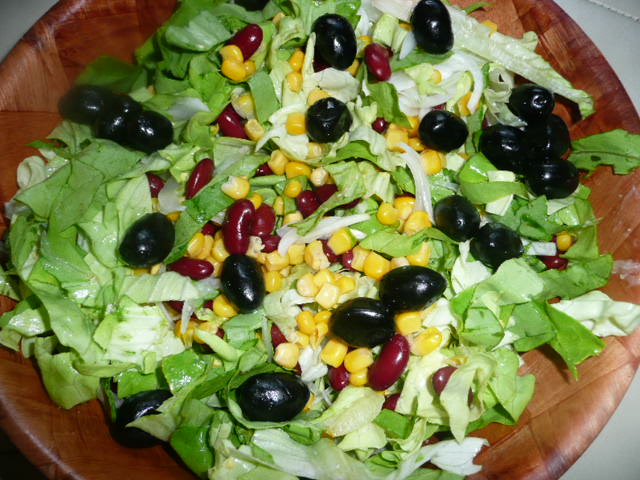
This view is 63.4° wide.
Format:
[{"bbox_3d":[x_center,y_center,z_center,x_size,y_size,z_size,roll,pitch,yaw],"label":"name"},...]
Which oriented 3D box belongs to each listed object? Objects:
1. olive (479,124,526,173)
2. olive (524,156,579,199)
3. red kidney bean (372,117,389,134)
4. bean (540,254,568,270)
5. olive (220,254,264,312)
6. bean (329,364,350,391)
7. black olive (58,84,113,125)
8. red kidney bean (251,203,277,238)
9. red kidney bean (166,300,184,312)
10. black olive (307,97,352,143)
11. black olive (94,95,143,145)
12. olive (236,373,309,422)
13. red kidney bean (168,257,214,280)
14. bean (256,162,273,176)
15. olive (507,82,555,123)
[{"bbox_3d":[0.075,-0.038,0.214,0.022,0.018,0.018,47,111,6],"label":"olive"},{"bbox_3d":[0.094,-0.025,0.210,0.022,0.017,0.017,6,99,23],"label":"olive"},{"bbox_3d":[0.026,-0.050,0.226,0.008,0.008,0.013,-12,44,-5],"label":"red kidney bean"},{"bbox_3d":[0.091,0.008,0.202,0.018,0.009,0.009,14,72,3],"label":"bean"},{"bbox_3d":[-0.030,0.017,0.204,0.017,0.017,0.024,-21,72,-8],"label":"olive"},{"bbox_3d":[0.008,0.048,0.185,0.008,0.007,0.015,11,72,3],"label":"bean"},{"bbox_3d":[-0.099,-0.057,0.219,0.024,0.017,0.017,5,72,1],"label":"black olive"},{"bbox_3d":[-0.022,-0.007,0.200,0.010,0.009,0.017,-9,72,-5],"label":"red kidney bean"},{"bbox_3d":[-0.053,0.024,0.193,0.016,0.007,0.008,32,75,10],"label":"red kidney bean"},{"bbox_3d":[0.004,-0.050,0.214,0.018,0.022,0.018,0,103,1],"label":"black olive"},{"bbox_3d":[-0.084,-0.050,0.216,0.017,0.017,0.024,36,75,11],"label":"black olive"},{"bbox_3d":[-0.017,0.056,0.185,0.026,0.018,0.018,2,70,0],"label":"olive"},{"bbox_3d":[-0.048,0.011,0.193,0.018,0.008,0.008,10,72,3],"label":"red kidney bean"},{"bbox_3d":[-0.023,-0.028,0.209,0.017,0.009,0.010,6,71,0],"label":"bean"},{"bbox_3d":[0.091,-0.059,0.223,0.018,0.023,0.018,2,99,0],"label":"olive"}]

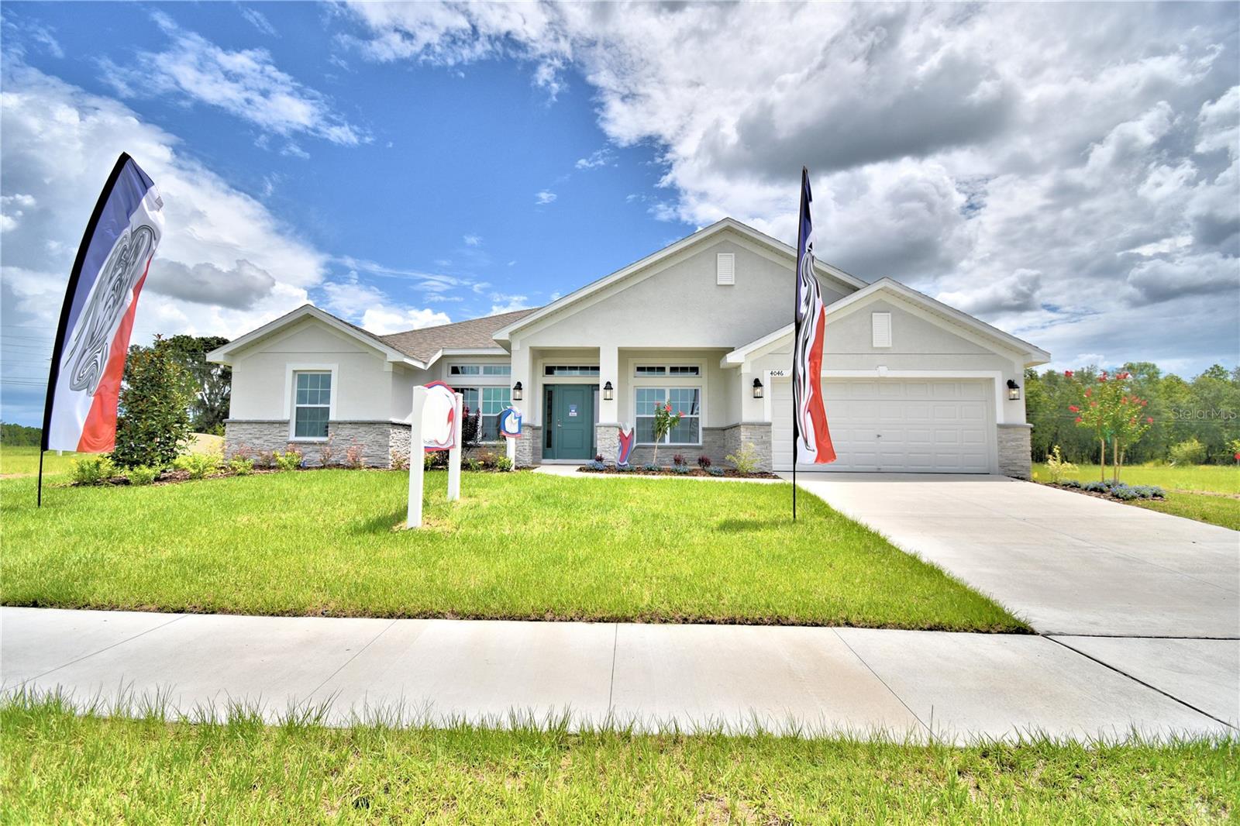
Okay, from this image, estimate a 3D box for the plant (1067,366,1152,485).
[{"bbox_3d":[9.719,0.279,10.237,1.200,2.310,1.200,-3,-6,43],"label":"plant"}]

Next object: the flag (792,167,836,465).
[{"bbox_3d":[2.685,-1.473,7.276,0.700,4.360,0.280,4,-5,-39],"label":"flag"}]

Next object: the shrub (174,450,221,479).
[{"bbox_3d":[-8.328,1.030,10.183,0.720,0.570,0.720,4,-5,-39],"label":"shrub"}]

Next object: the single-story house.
[{"bbox_3d":[0.065,-1.183,19.849,18.850,6.200,17.000,0,-4,2],"label":"single-story house"}]

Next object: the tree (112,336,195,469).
[{"bbox_3d":[-9.313,-0.159,10.307,1.220,2.810,1.220,4,-6,-42],"label":"tree"}]

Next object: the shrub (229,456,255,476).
[{"bbox_3d":[-8.173,1.152,11.172,0.460,0.420,0.460,3,-5,-36],"label":"shrub"}]

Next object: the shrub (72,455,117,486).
[{"bbox_3d":[-9.490,1.031,9.325,0.560,0.560,0.560,-4,-6,45],"label":"shrub"}]

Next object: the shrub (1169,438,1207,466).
[{"bbox_3d":[34.722,2.397,31.586,1.550,1.710,1.550,4,-6,-42],"label":"shrub"}]

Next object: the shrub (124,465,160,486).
[{"bbox_3d":[-8.594,1.122,9.284,0.460,0.360,0.460,4,-6,-42],"label":"shrub"}]

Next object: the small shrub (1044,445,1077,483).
[{"bbox_3d":[8.972,1.043,10.512,0.490,0.790,0.490,-3,-5,40],"label":"small shrub"}]

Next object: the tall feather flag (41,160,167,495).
[{"bbox_3d":[-7.462,-1.306,7.450,0.250,5.100,0.950,-3,-6,43],"label":"tall feather flag"}]

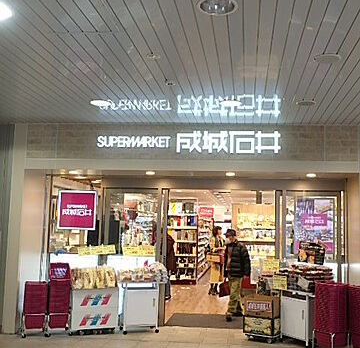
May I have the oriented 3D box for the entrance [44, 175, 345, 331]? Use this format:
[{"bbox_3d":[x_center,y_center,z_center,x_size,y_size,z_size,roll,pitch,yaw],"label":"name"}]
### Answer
[{"bbox_3d":[0.166,1.230,7.565,4.828,2.363,0.250,1,-6,8],"label":"entrance"}]

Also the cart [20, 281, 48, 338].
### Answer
[{"bbox_3d":[-2.014,1.880,6.679,0.350,0.760,0.440,3,-7,-15],"label":"cart"}]

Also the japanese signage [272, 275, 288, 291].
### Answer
[{"bbox_3d":[1.399,1.535,6.594,0.222,0.205,0.012,-2,-7,26],"label":"japanese signage"}]

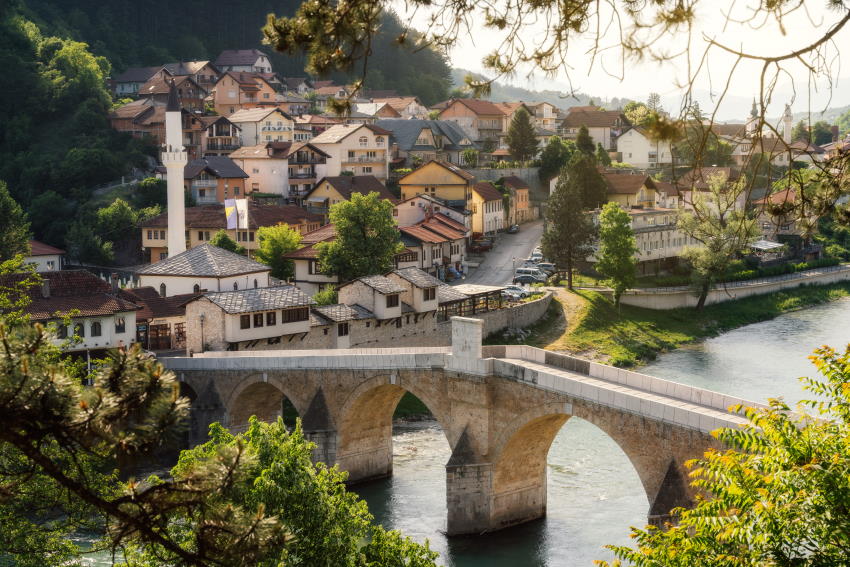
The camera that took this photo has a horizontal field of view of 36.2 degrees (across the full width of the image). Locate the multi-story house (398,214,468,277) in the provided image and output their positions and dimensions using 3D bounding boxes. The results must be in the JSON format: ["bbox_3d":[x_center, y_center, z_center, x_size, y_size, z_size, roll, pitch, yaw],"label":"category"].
[{"bbox_3d":[1.448,-5.793,198.000,6.000,8.700,18.000,2,6,20],"label":"multi-story house"}]

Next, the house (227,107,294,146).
[{"bbox_3d":[-32.910,-31.190,263.000,9.000,9.000,10.500,-6,9,-40],"label":"house"}]

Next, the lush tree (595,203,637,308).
[{"bbox_3d":[25.300,-3.970,172.000,5.400,14.000,5.200,0,7,0],"label":"lush tree"}]

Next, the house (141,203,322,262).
[{"bbox_3d":[-27.266,-6.905,183.000,23.500,9.000,12.500,1,5,13],"label":"house"}]

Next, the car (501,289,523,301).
[{"bbox_3d":[11.573,1.157,167.000,4.200,1.480,1.750,1,5,13],"label":"car"}]

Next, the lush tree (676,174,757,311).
[{"bbox_3d":[44.973,-6.436,199.000,12.200,21.000,12.200,1,6,13],"label":"lush tree"}]

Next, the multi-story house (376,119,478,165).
[{"bbox_3d":[0.590,-27.380,254.000,16.500,8.800,12.000,2,7,17],"label":"multi-story house"}]

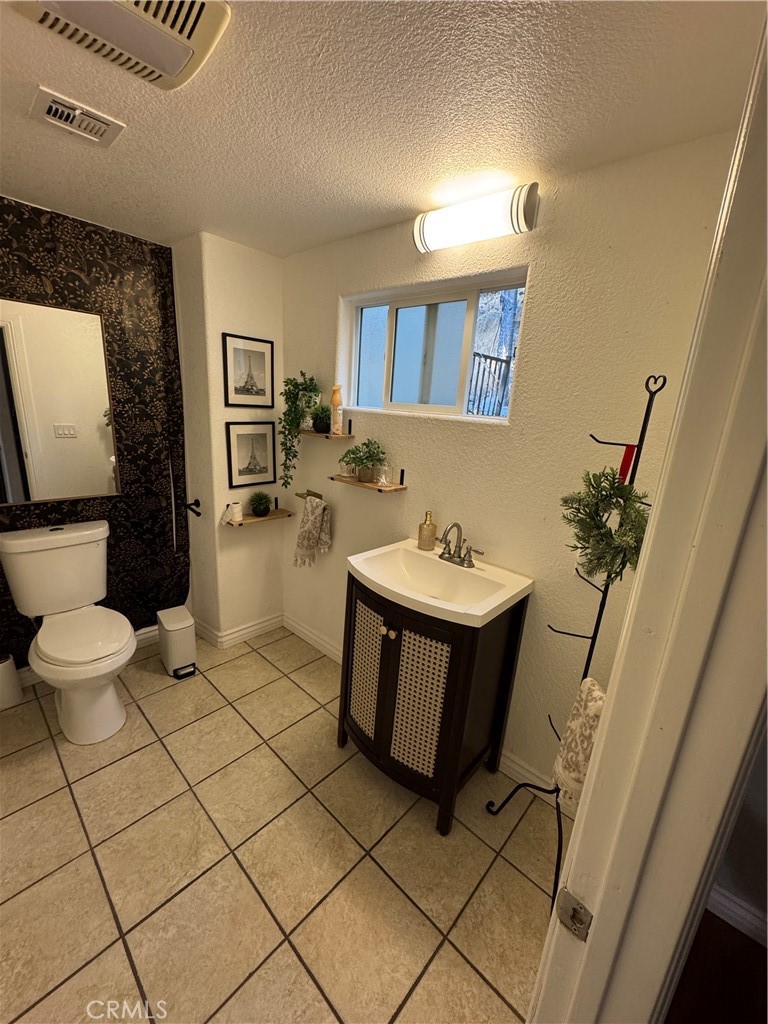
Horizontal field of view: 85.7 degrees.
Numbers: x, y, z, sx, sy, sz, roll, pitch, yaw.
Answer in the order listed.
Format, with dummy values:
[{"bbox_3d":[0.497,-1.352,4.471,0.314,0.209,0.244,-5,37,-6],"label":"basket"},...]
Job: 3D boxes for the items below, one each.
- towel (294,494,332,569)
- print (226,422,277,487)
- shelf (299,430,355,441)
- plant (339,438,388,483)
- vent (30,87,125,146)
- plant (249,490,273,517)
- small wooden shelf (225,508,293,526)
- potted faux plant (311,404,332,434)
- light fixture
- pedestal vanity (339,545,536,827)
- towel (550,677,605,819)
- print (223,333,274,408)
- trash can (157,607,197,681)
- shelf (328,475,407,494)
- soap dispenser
[{"bbox_3d":[-0.401,0.135,2.373,0.210,0.425,0.095,16,20,39],"label":"towel"},{"bbox_3d":[-0.764,-0.334,2.417,0.020,0.372,0.306,17,20,41],"label":"print"},{"bbox_3d":[-0.336,-0.408,2.174,0.375,0.018,0.149,16,20,39],"label":"shelf"},{"bbox_3d":[-0.106,-0.250,1.988,0.250,0.200,0.160,16,20,39],"label":"plant"},{"bbox_3d":[-0.860,-1.101,1.164,0.186,0.018,0.191,17,20,41],"label":"vent"},{"bbox_3d":[-0.725,-0.044,2.457,0.135,0.142,0.135,17,20,40],"label":"plant"},{"bbox_3d":[-0.740,0.036,2.493,0.122,0.019,0.395,17,20,41],"label":"small wooden shelf"},{"bbox_3d":[-0.329,-0.496,2.197,0.122,0.150,0.122,3,15,-1],"label":"potted faux plant"},{"bbox_3d":[0.305,-1.043,1.487,0.457,0.127,0.100,16,20,39],"label":"light fixture"},{"bbox_3d":[0.158,0.703,1.759,0.597,0.871,0.485,17,20,41],"label":"pedestal vanity"},{"bbox_3d":[0.710,0.833,1.439,0.180,0.510,0.100,17,20,41],"label":"towel"},{"bbox_3d":[-0.733,-0.765,2.279,0.020,0.371,0.300,17,20,40],"label":"print"},{"bbox_3d":[-1.171,0.736,2.354,0.155,0.300,0.225,-9,20,-38],"label":"trash can"},{"bbox_3d":[-0.083,-0.140,2.003,0.380,0.018,0.149,16,20,39],"label":"shelf"},{"bbox_3d":[0.199,0.084,1.871,0.076,0.168,0.078,9,16,18],"label":"soap dispenser"}]

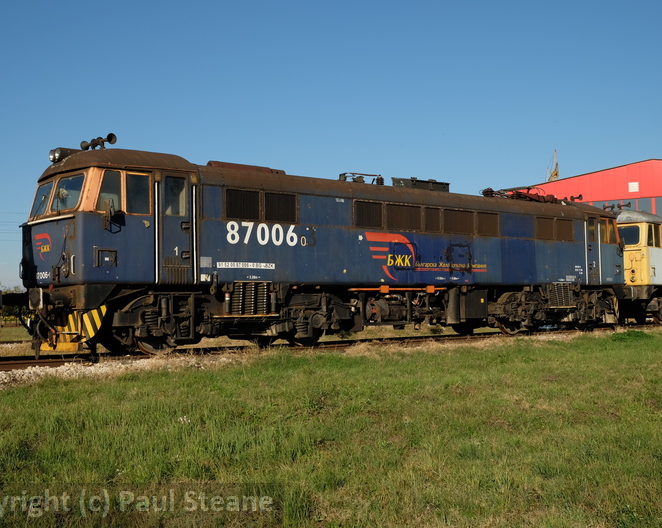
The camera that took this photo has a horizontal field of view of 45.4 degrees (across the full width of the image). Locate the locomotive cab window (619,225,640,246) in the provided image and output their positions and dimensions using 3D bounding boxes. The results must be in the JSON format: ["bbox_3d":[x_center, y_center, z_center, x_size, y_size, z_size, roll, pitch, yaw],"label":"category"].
[{"bbox_3d":[9.229,-0.859,24.725,0.950,0.640,0.080,-5,-18,44],"label":"locomotive cab window"}]

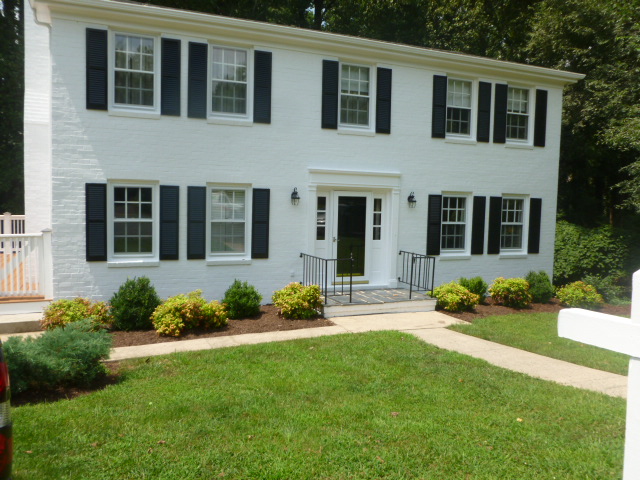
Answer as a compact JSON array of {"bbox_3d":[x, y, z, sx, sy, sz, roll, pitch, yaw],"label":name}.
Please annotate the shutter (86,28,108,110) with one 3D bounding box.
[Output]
[{"bbox_3d":[-3.981,-3.037,9.256,0.355,1.418,0.040,0,4,-22],"label":"shutter"}]

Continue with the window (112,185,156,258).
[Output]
[{"bbox_3d":[-3.499,-0.362,9.775,0.825,1.396,0.112,0,4,-22],"label":"window"}]

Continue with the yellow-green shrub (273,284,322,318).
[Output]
[{"bbox_3d":[-0.448,1.137,10.048,1.012,0.656,0.937,1,4,0],"label":"yellow-green shrub"}]

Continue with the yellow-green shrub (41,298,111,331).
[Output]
[{"bbox_3d":[-4.114,1.214,8.795,1.143,0.525,1.031,0,4,-22],"label":"yellow-green shrub"}]

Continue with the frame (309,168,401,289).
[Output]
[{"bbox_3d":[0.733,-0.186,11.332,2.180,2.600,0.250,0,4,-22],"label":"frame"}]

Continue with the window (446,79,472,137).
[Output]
[{"bbox_3d":[3.327,-3.123,12.290,0.825,1.377,0.112,0,4,-22],"label":"window"}]

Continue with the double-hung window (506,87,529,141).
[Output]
[{"bbox_3d":[4.935,-3.143,12.878,0.780,1.340,0.100,0,4,-22],"label":"double-hung window"}]

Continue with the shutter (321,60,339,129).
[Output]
[{"bbox_3d":[0.203,-3.052,10.902,0.356,1.410,0.045,0,4,-22],"label":"shutter"}]

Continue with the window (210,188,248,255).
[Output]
[{"bbox_3d":[-1.829,-0.366,10.349,0.780,1.340,0.100,0,4,-22],"label":"window"}]

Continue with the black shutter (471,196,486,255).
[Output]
[{"bbox_3d":[3.857,-0.344,12.578,0.357,1.410,0.040,0,4,-22],"label":"black shutter"}]

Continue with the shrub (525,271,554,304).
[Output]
[{"bbox_3d":[5.261,1.101,12.427,0.733,0.752,0.714,0,4,-22],"label":"shrub"}]

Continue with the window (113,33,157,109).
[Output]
[{"bbox_3d":[-3.404,-3.068,9.522,0.818,1.363,0.103,0,4,-22],"label":"window"}]

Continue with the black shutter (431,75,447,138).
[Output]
[{"bbox_3d":[2.759,-3.066,11.987,0.356,1.414,0.040,0,4,-22],"label":"black shutter"}]

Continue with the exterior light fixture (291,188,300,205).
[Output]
[{"bbox_3d":[-0.519,-0.902,10.671,0.165,0.348,0.207,0,4,-22],"label":"exterior light fixture"}]

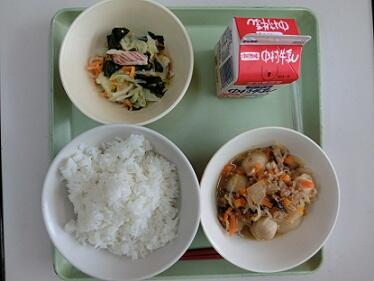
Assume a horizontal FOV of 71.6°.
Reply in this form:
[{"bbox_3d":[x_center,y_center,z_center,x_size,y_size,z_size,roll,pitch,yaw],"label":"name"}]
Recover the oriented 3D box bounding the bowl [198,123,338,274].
[{"bbox_3d":[0.082,0.059,0.287,0.143,0.054,0.143,0,90,-2],"label":"bowl"}]

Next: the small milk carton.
[{"bbox_3d":[0.071,-0.081,0.262,0.058,0.105,0.060,0,90,-2],"label":"small milk carton"}]

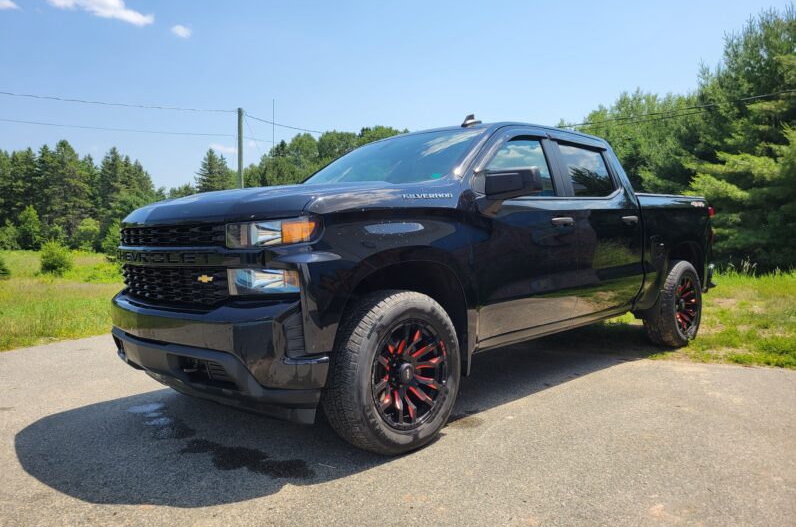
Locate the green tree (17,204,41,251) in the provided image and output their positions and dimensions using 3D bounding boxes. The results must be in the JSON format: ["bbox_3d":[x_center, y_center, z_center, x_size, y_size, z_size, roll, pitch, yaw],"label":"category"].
[{"bbox_3d":[-29.584,-2.850,48.000,2.100,3.600,2.100,-1,3,0],"label":"green tree"}]

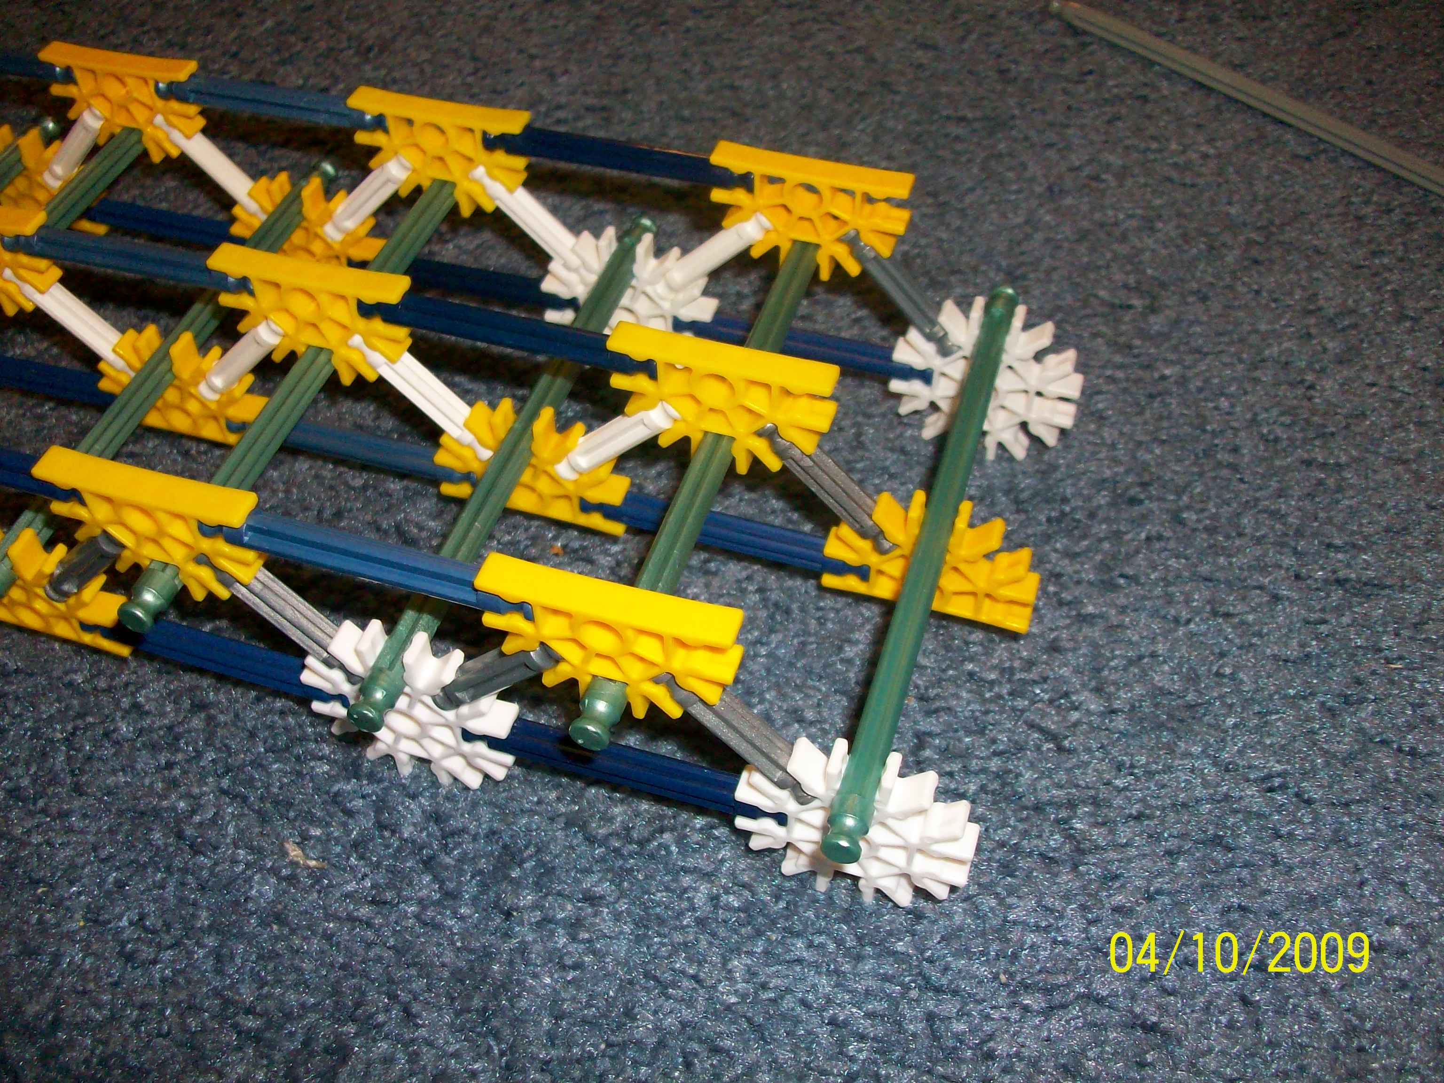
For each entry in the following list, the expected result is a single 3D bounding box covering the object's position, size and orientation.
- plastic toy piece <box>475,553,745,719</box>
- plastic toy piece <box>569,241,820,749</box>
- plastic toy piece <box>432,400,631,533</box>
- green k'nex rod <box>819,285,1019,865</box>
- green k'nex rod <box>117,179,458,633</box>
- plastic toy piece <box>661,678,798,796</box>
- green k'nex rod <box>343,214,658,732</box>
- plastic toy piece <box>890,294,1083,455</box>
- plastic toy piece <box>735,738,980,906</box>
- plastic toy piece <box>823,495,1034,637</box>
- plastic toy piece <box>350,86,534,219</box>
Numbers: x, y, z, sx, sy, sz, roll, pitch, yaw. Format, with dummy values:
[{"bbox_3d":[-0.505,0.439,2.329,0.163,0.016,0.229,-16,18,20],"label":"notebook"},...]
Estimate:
[{"bbox_3d":[-0.015,0.015,0.203,0.037,0.023,0.006,12,51,12],"label":"plastic toy piece"},{"bbox_3d":[0.001,-0.019,0.241,0.006,0.006,0.129,13,51,13],"label":"plastic toy piece"},{"bbox_3d":[-0.035,-0.015,0.262,0.037,0.024,0.006,13,51,13],"label":"plastic toy piece"},{"bbox_3d":[0.037,-0.003,0.241,0.006,0.006,0.129,13,51,13],"label":"green k'nex rod"},{"bbox_3d":[-0.071,-0.036,0.258,0.006,0.006,0.129,13,52,13],"label":"green k'nex rod"},{"bbox_3d":[0.003,0.027,0.209,0.006,0.033,0.006,-24,33,44],"label":"plastic toy piece"},{"bbox_3d":[-0.035,-0.020,0.254,0.006,0.006,0.128,13,51,12],"label":"green k'nex rod"},{"bbox_3d":[0.053,-0.032,0.283,0.037,0.037,0.006,13,51,13],"label":"plastic toy piece"},{"bbox_3d":[0.021,0.044,0.219,0.037,0.037,0.006,13,51,13],"label":"plastic toy piece"},{"bbox_3d":[0.037,0.002,0.246,0.037,0.024,0.006,13,51,13],"label":"plastic toy piece"},{"bbox_3d":[-0.055,-0.077,0.285,0.037,0.023,0.006,12,50,13],"label":"plastic toy piece"}]

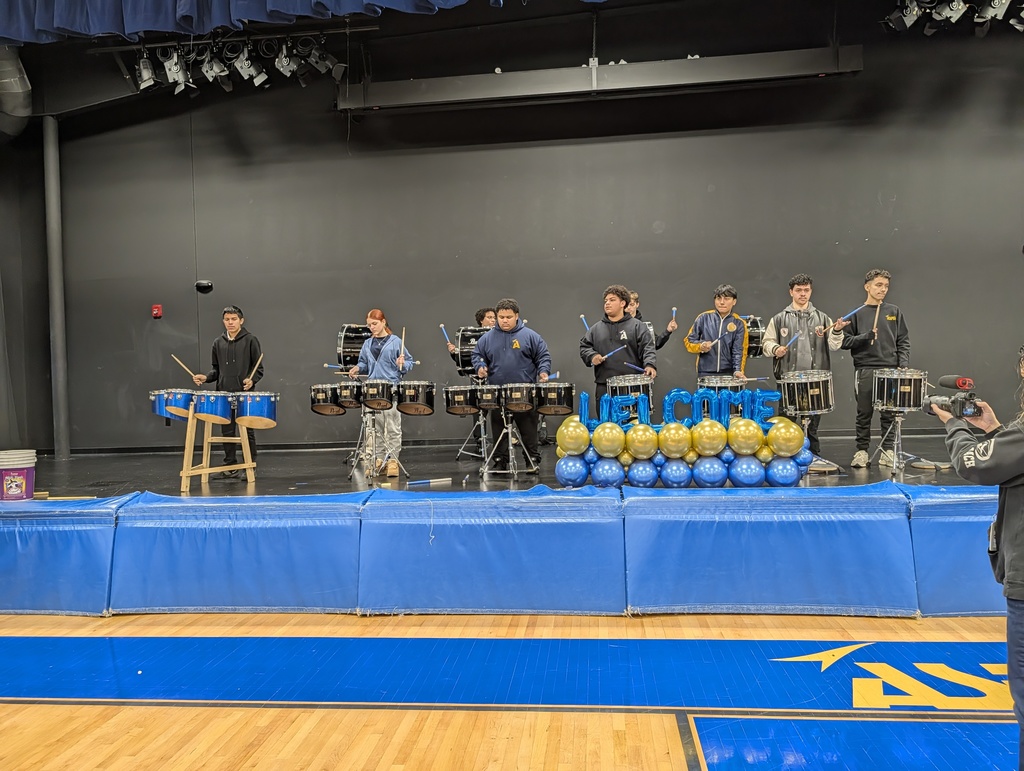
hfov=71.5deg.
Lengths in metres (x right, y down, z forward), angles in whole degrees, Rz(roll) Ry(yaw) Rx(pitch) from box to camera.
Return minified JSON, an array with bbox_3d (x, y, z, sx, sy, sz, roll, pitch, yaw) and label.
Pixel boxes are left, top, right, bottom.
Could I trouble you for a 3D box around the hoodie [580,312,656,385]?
[{"bbox_3d":[1.002,-0.346,6.750,0.690,0.670,0.460,-2,0,19],"label":"hoodie"}]

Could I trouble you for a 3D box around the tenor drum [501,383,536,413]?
[{"bbox_3d":[0.068,0.111,6.430,0.300,0.265,0.300,-2,0,6],"label":"tenor drum"}]

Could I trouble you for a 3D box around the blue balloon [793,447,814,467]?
[{"bbox_3d":[2.046,0.504,5.000,0.140,0.130,0.140,-2,0,7],"label":"blue balloon"}]

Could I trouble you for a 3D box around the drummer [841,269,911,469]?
[{"bbox_3d":[3.211,-0.163,6.280,0.570,1.730,0.440,-2,0,10],"label":"drummer"}]

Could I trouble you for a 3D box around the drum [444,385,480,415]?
[{"bbox_3d":[-0.458,0.129,6.550,0.325,0.250,0.325,-2,2,7],"label":"drum"}]

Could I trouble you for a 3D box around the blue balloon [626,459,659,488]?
[{"bbox_3d":[0.962,0.655,5.200,0.225,0.230,0.225,-2,0,6],"label":"blue balloon"}]

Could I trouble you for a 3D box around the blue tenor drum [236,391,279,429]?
[{"bbox_3d":[-2.244,0.220,6.250,0.380,0.335,0.380,-2,0,7],"label":"blue tenor drum"}]

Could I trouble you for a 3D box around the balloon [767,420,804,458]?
[{"bbox_3d":[1.938,0.381,5.020,0.250,0.255,0.250,-2,0,6],"label":"balloon"}]

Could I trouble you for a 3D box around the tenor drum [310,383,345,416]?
[{"bbox_3d":[-1.631,0.129,6.320,0.325,0.280,0.325,-2,0,12],"label":"tenor drum"}]

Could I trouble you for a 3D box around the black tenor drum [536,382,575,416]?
[{"bbox_3d":[0.392,0.126,6.400,0.355,0.295,0.355,-2,0,12],"label":"black tenor drum"}]

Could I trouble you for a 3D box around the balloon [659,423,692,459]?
[{"bbox_3d":[1.235,0.419,5.370,0.255,0.260,0.255,-2,1,7],"label":"balloon"}]

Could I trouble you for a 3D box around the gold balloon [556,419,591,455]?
[{"bbox_3d":[0.452,0.386,5.230,0.246,0.250,0.246,-2,0,7],"label":"gold balloon"}]

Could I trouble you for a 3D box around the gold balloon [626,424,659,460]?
[{"bbox_3d":[0.938,0.409,5.130,0.235,0.250,0.240,-2,0,7],"label":"gold balloon"}]

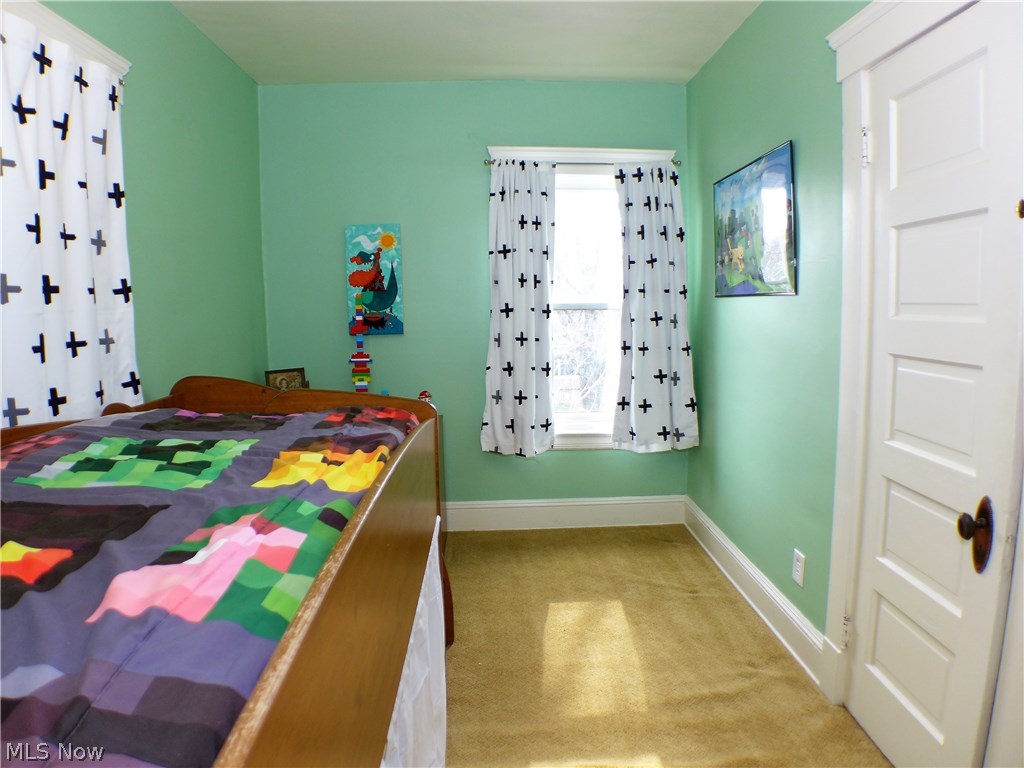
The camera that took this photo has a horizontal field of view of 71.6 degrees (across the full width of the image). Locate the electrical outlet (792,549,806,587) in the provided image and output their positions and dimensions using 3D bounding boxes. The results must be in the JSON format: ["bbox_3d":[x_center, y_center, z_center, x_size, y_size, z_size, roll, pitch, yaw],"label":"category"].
[{"bbox_3d":[1.042,0.670,2.580,0.009,0.116,0.072,-1,7,-1],"label":"electrical outlet"}]

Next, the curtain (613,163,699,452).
[{"bbox_3d":[0.792,-0.411,3.931,0.463,1.615,0.130,-1,7,-1],"label":"curtain"}]

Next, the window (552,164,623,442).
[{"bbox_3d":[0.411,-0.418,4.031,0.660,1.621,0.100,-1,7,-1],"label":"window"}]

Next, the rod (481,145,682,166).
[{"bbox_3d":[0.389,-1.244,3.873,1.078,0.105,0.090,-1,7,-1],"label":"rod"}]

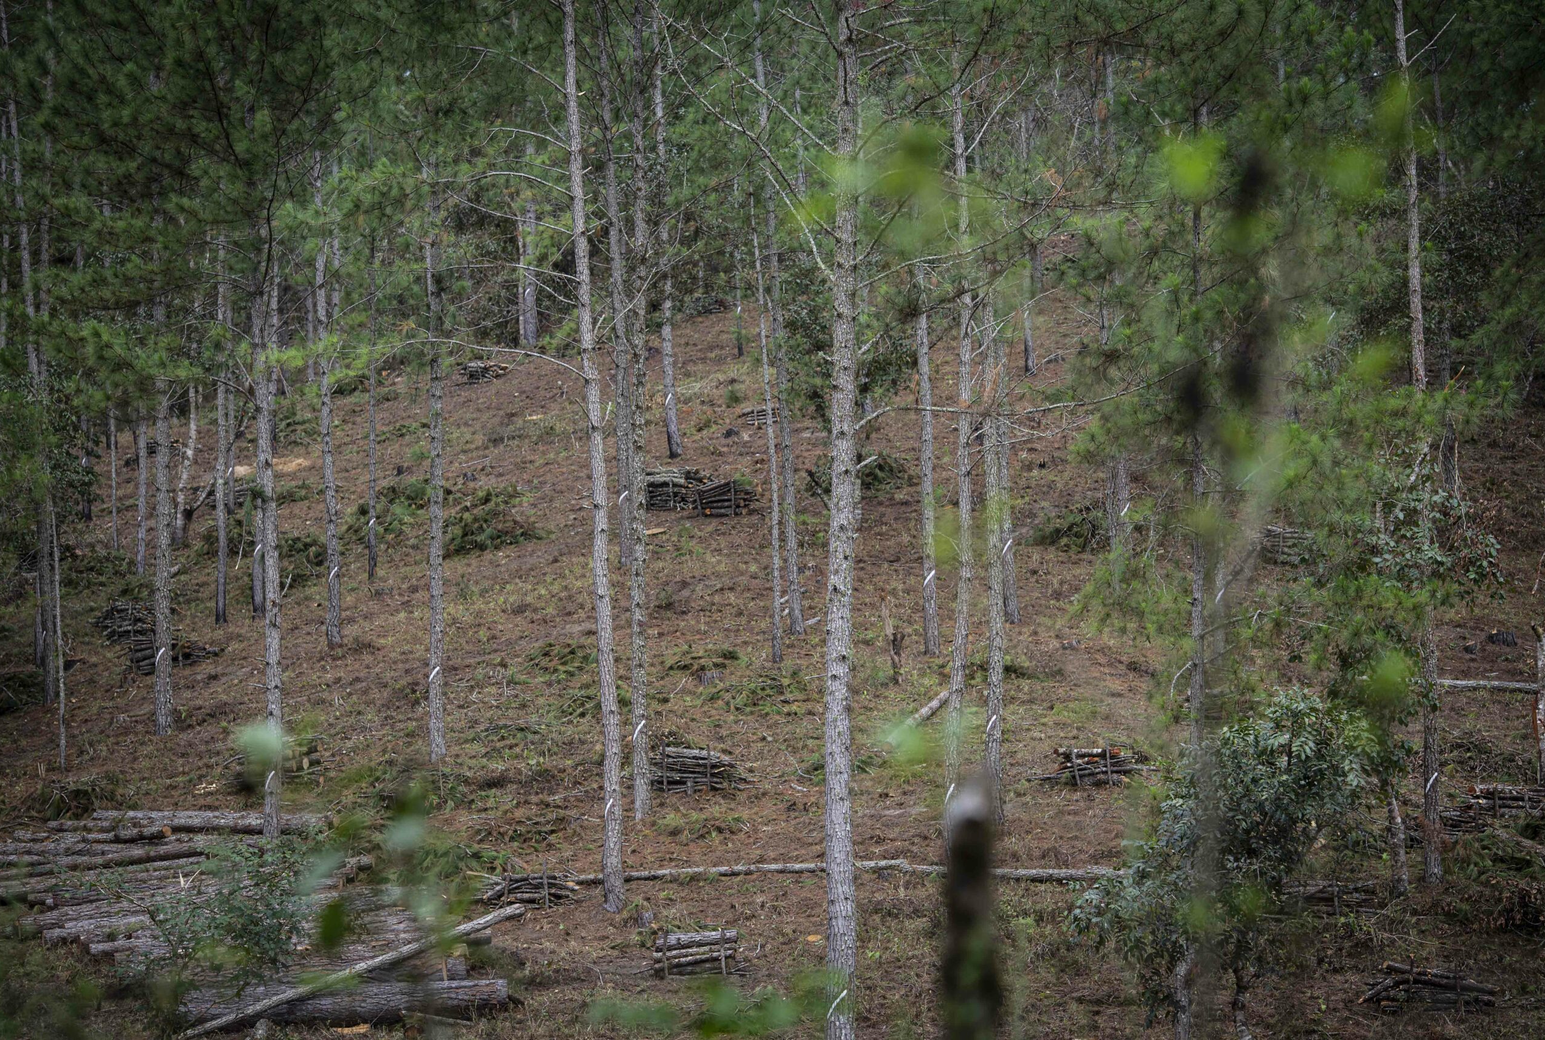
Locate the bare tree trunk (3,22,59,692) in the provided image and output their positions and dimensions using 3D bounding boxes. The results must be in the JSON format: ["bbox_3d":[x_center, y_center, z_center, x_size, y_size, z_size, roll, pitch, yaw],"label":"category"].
[{"bbox_3d":[-12.499,-2.721,87.000,0.250,11.680,0.230,-4,-3,0],"label":"bare tree trunk"}]

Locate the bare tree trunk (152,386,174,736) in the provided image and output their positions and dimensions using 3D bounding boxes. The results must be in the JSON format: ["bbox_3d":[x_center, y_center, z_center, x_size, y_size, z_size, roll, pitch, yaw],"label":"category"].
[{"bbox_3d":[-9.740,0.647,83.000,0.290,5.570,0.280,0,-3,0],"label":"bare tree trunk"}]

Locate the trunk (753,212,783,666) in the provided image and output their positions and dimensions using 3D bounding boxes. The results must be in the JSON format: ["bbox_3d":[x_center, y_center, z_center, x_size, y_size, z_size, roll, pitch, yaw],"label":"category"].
[{"bbox_3d":[-0.095,-1.498,94.372,0.188,8.301,0.188,-2,-5,0],"label":"trunk"}]

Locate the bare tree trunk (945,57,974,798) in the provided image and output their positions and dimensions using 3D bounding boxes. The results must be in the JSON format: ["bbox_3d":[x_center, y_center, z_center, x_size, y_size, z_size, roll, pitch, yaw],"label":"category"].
[{"bbox_3d":[2.328,-0.648,66.000,0.270,10.600,0.200,1,-3,0],"label":"bare tree trunk"}]

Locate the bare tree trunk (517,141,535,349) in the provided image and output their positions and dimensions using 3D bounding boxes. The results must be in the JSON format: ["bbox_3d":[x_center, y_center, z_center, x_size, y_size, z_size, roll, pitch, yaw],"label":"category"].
[{"bbox_3d":[-6.717,-7.540,142.258,0.317,5.752,0.317,0,-5,-3],"label":"bare tree trunk"}]

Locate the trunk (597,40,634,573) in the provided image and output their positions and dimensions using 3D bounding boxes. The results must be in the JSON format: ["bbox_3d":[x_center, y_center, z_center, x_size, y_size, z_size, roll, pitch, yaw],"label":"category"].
[{"bbox_3d":[-2.986,-4.078,98.000,0.290,10.040,0.260,-3,-3,0],"label":"trunk"}]

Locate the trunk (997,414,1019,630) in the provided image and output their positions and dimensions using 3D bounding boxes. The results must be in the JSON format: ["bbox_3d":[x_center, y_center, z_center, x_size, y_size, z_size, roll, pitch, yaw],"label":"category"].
[{"bbox_3d":[4.321,0.008,95.173,0.245,3.855,0.245,-2,-5,3],"label":"trunk"}]

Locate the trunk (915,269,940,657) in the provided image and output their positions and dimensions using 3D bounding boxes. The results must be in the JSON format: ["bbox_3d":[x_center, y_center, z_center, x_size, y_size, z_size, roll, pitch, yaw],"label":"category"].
[{"bbox_3d":[2.500,-0.941,84.000,0.270,6.270,0.250,-2,-3,0],"label":"trunk"}]

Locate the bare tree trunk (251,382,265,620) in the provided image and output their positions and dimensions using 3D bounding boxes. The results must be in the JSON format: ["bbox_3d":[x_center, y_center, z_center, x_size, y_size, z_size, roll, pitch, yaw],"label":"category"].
[{"bbox_3d":[-10.330,-0.384,104.216,0.220,4.808,0.220,0,-5,-6],"label":"bare tree trunk"}]

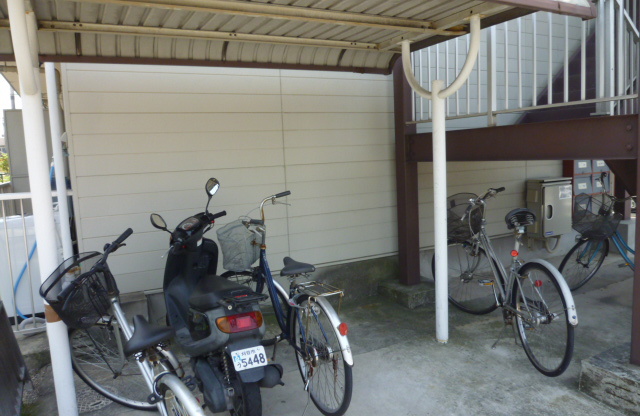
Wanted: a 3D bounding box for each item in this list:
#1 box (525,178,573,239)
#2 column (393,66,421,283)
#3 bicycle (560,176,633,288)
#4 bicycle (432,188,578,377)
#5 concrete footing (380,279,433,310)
[{"bbox_3d":[2.766,-0.002,5.560,0.490,0.670,0.250,-6,7,-25],"label":"box"},{"bbox_3d":[0.830,-0.398,4.396,0.140,2.280,0.150,-6,7,-25],"label":"column"},{"bbox_3d":[2.981,0.264,4.175,1.730,1.080,0.600,-2,6,5],"label":"bicycle"},{"bbox_3d":[1.276,0.436,3.332,0.570,1.080,1.720,-3,6,-4],"label":"bicycle"},{"bbox_3d":[0.874,0.799,4.488,0.400,0.140,0.560,-6,7,-25],"label":"concrete footing"}]

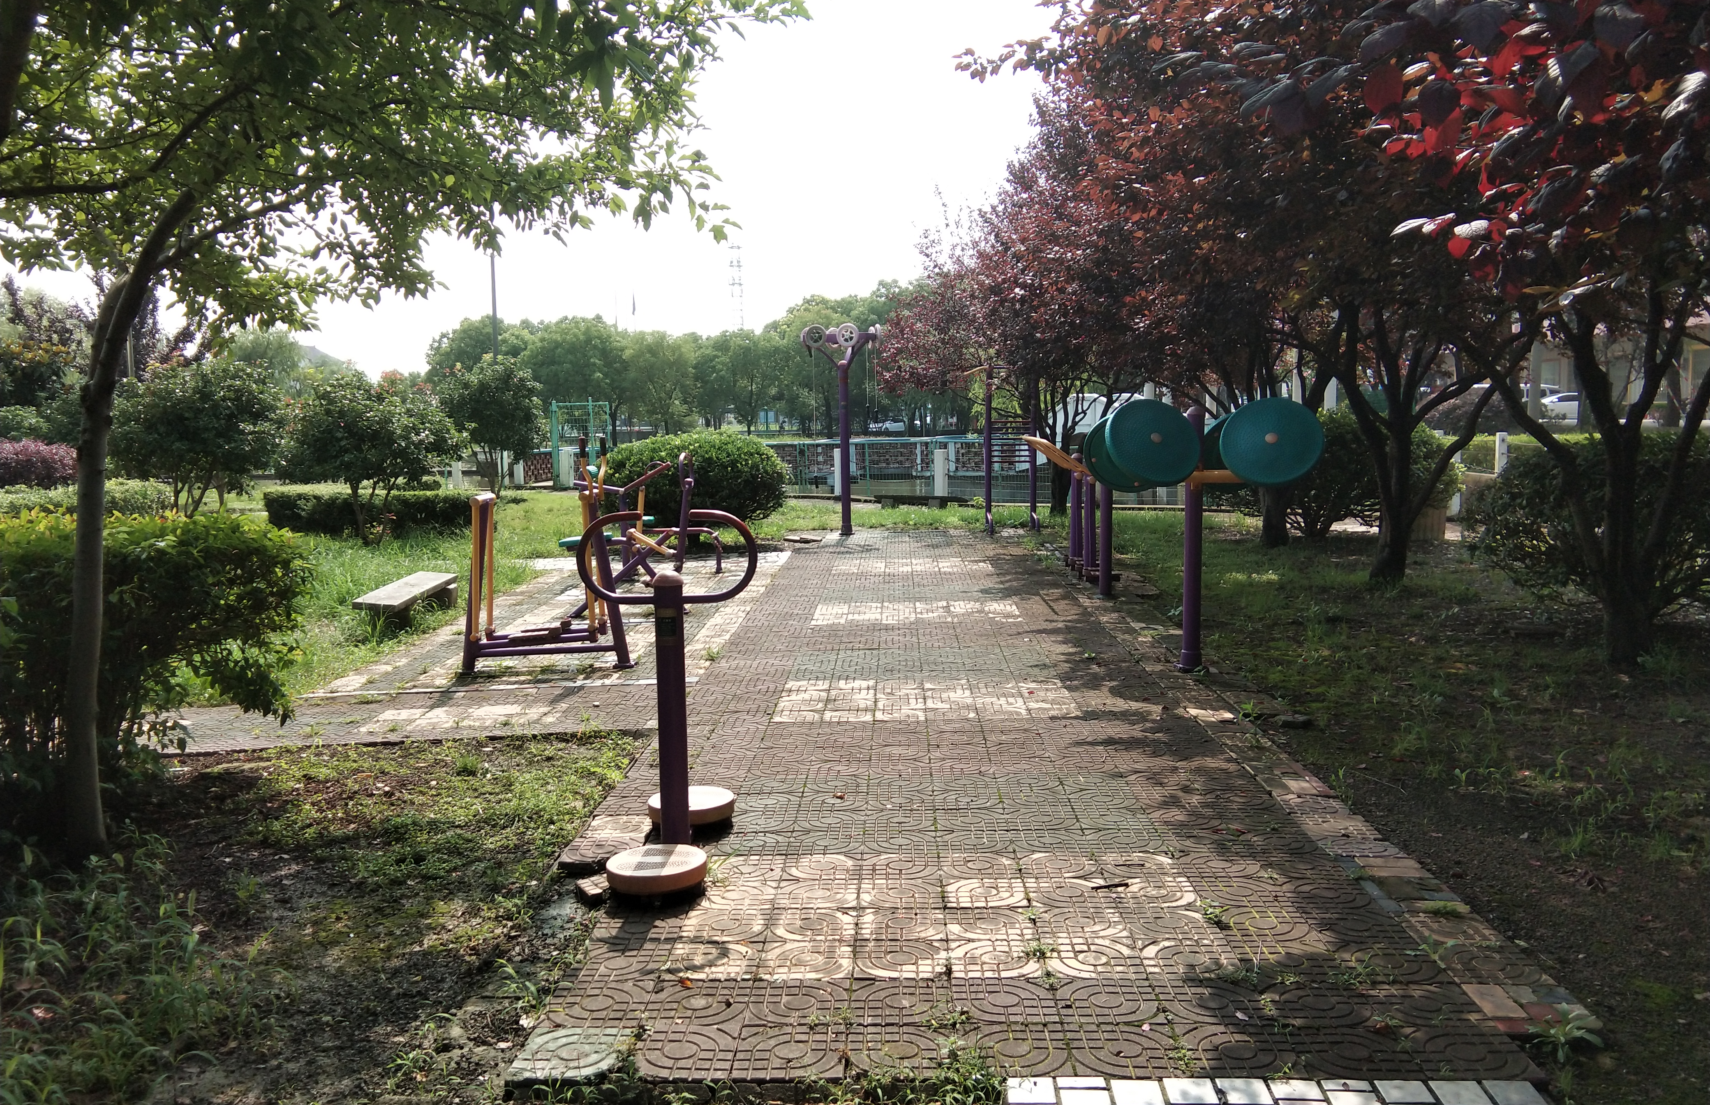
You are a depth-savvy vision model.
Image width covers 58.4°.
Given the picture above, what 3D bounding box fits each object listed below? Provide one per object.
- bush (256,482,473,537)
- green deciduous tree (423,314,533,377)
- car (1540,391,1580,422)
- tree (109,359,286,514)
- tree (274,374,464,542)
[{"bbox_3d":[-6.368,-0.587,20.535,2.700,0.600,1.600,-1,5,2],"label":"bush"},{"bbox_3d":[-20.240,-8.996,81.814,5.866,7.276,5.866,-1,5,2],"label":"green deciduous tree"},{"bbox_3d":[30.660,-6.218,66.000,4.450,1.470,1.800,0,5,7],"label":"car"},{"bbox_3d":[-9.738,-1.622,22.518,2.605,2.421,2.526,-1,5,2],"label":"tree"},{"bbox_3d":[-5.814,-1.123,18.227,2.189,2.048,2.109,-1,5,2],"label":"tree"}]

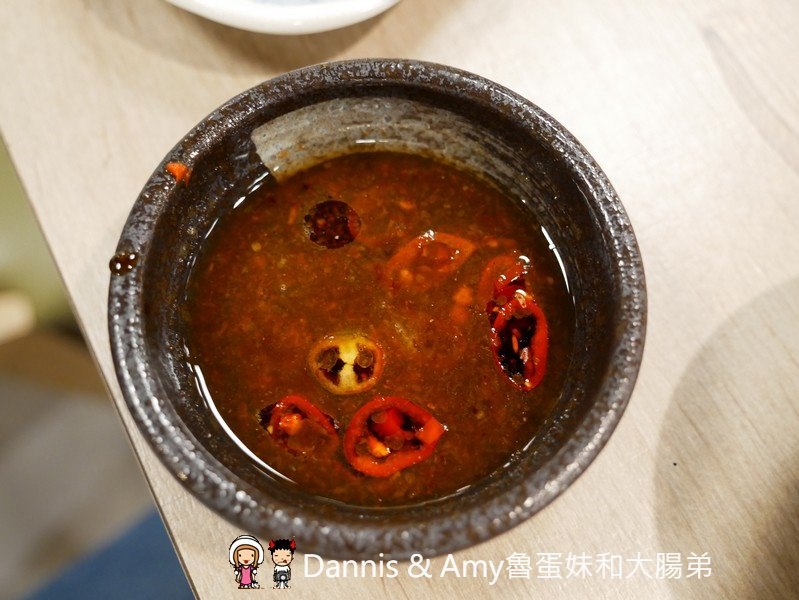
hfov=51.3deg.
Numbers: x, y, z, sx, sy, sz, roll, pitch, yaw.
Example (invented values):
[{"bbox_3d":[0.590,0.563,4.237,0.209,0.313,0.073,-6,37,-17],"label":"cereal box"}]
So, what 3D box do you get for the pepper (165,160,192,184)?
[{"bbox_3d":[-0.037,-0.021,0.141,0.004,0.002,0.004,0,70,0],"label":"pepper"}]

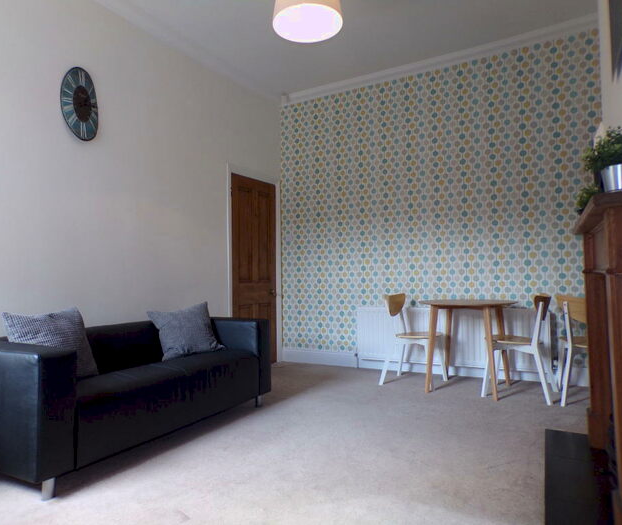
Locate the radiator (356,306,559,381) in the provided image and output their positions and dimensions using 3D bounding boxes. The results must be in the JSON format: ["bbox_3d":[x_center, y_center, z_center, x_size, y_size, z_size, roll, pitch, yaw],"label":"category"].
[{"bbox_3d":[1.319,0.734,4.735,1.864,0.560,0.100,-3,-3,31],"label":"radiator"}]

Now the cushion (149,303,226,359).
[{"bbox_3d":[-0.922,0.502,3.580,0.470,0.430,0.140,1,-28,-38],"label":"cushion"}]

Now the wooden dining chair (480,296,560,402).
[{"bbox_3d":[1.696,0.670,3.956,0.510,0.800,0.460,-3,-3,31],"label":"wooden dining chair"}]

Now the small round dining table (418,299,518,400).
[{"bbox_3d":[1.358,0.717,4.216,0.870,0.740,0.870,-3,-3,31],"label":"small round dining table"}]

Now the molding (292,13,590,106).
[{"bbox_3d":[1.055,-2.002,5.003,3.480,0.110,0.100,-3,-3,31],"label":"molding"}]

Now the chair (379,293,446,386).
[{"bbox_3d":[0.946,0.706,4.464,0.510,0.800,0.460,-3,-3,31],"label":"chair"}]

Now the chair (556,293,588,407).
[{"bbox_3d":[2.126,0.649,3.663,0.460,0.800,0.510,-2,-3,26],"label":"chair"}]

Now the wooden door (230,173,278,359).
[{"bbox_3d":[-0.637,0.119,5.488,0.050,2.120,0.760,-3,-3,31],"label":"wooden door"}]

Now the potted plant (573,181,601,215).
[{"bbox_3d":[1.561,-0.335,2.719,0.210,0.230,0.210,-2,-3,26],"label":"potted plant"}]

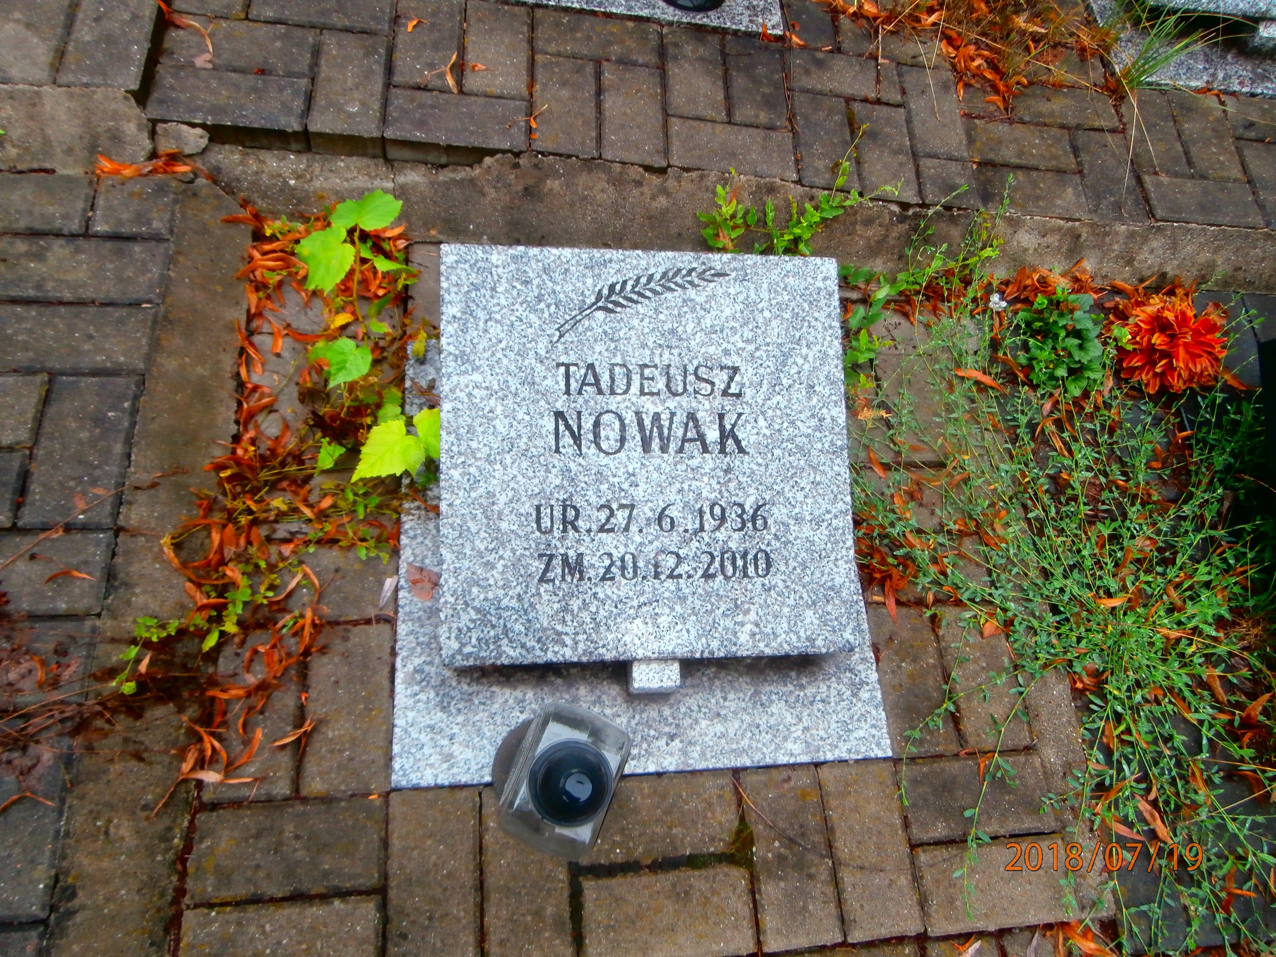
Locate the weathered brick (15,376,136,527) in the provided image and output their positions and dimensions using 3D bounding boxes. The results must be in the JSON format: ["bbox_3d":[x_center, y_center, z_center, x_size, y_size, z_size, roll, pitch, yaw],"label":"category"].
[{"bbox_3d":[-0.665,-0.023,1.077,0.098,0.060,0.198,0,66,-10],"label":"weathered brick"}]

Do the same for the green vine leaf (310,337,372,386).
[{"bbox_3d":[-0.392,-0.154,1.167,0.078,0.025,0.075,-1,65,-10],"label":"green vine leaf"}]

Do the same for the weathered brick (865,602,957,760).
[{"bbox_3d":[0.363,0.278,1.208,0.098,0.060,0.198,0,66,-10],"label":"weathered brick"}]

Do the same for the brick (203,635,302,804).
[{"bbox_3d":[-0.455,0.287,1.069,0.098,0.060,0.198,0,66,-10],"label":"brick"}]

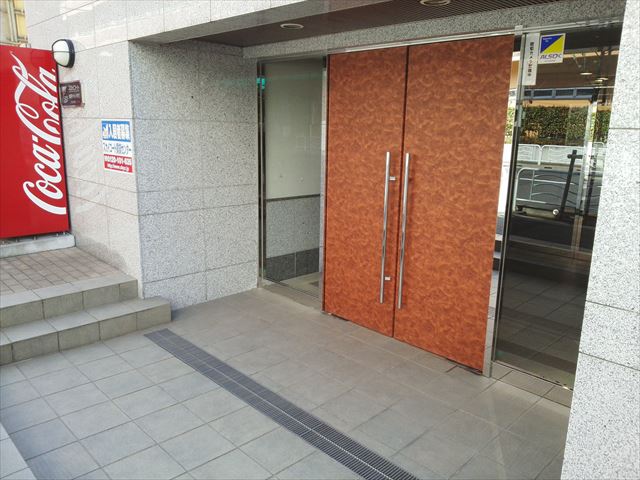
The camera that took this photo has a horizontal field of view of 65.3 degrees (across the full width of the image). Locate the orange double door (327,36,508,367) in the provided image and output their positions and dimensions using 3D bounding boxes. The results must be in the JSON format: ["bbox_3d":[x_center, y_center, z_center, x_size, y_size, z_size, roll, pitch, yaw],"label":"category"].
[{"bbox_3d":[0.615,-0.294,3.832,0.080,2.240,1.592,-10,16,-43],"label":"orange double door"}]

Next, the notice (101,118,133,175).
[{"bbox_3d":[-1.780,-0.818,4.353,0.020,0.455,0.615,-10,16,-43],"label":"notice"}]

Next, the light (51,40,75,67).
[{"bbox_3d":[-2.490,-1.799,4.814,0.155,0.260,0.255,-10,16,-43],"label":"light"}]

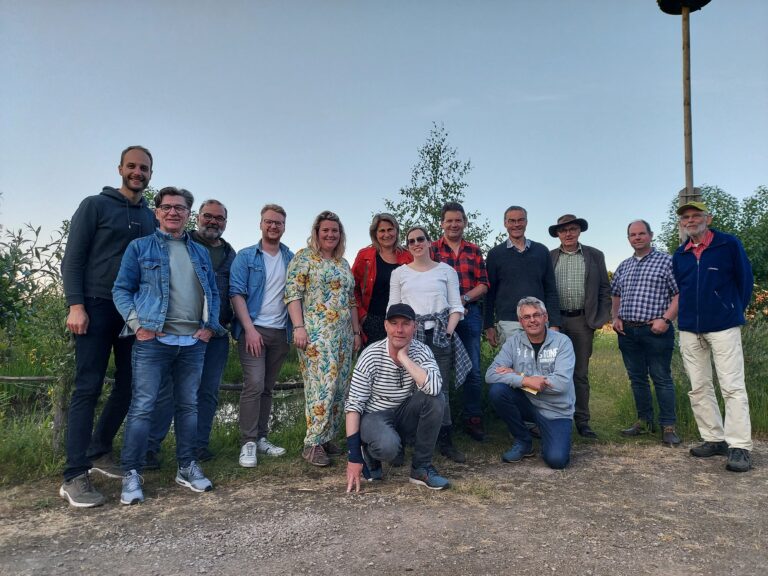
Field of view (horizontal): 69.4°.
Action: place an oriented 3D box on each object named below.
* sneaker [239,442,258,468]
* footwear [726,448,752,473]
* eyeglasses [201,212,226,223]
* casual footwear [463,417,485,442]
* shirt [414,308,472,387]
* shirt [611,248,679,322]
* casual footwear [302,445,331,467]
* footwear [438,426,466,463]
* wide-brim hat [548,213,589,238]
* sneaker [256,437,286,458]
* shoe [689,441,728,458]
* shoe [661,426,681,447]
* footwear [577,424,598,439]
[{"bbox_3d":[-0.929,1.137,3.802,0.110,0.115,0.290,0,-3,-8],"label":"sneaker"},{"bbox_3d":[2.349,1.118,3.660,0.115,0.120,0.300,-1,-3,30],"label":"footwear"},{"bbox_3d":[-1.116,-0.465,3.630,0.150,0.050,0.150,10,0,-17],"label":"eyeglasses"},{"bbox_3d":[0.706,1.136,4.403,0.110,0.140,0.290,1,-3,-22],"label":"casual footwear"},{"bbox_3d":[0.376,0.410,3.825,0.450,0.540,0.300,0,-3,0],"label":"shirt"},{"bbox_3d":[2.090,-0.012,4.450,0.530,0.600,0.320,-1,-3,29],"label":"shirt"},{"bbox_3d":[-0.466,1.140,3.832,0.100,0.110,0.265,2,-3,-32],"label":"casual footwear"},{"bbox_3d":[0.478,1.086,3.870,0.100,0.200,0.260,1,-3,-30],"label":"footwear"},{"bbox_3d":[1.487,-0.500,4.470,0.310,0.150,0.340,-9,-2,17],"label":"wide-brim hat"},{"bbox_3d":[-0.814,1.148,4.012,0.290,0.110,0.105,-3,-4,44],"label":"sneaker"},{"bbox_3d":[2.283,1.127,3.890,0.300,0.120,0.115,1,-3,-24],"label":"shoe"},{"bbox_3d":[2.273,1.150,4.400,0.110,0.115,0.290,-1,-2,14],"label":"shoe"},{"bbox_3d":[1.677,1.159,4.570,0.105,0.110,0.290,1,-2,-15],"label":"footwear"}]

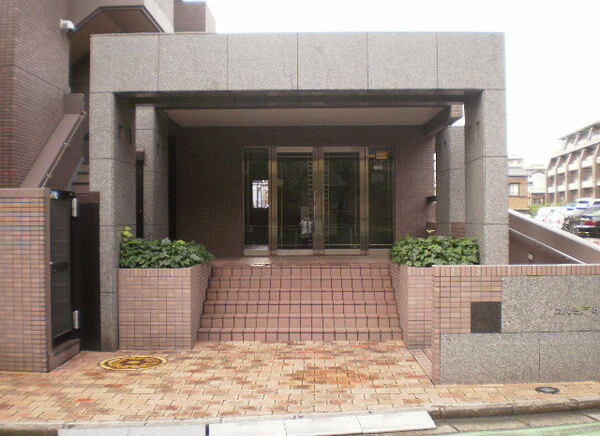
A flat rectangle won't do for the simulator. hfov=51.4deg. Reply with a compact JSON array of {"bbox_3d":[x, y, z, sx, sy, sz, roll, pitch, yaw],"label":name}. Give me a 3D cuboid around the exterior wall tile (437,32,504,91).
[{"bbox_3d":[2.099,-1.935,7.705,0.830,0.700,0.060,0,0,0],"label":"exterior wall tile"}]

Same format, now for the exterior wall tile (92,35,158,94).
[{"bbox_3d":[-2.166,-1.914,7.729,0.850,0.700,0.060,0,0,0],"label":"exterior wall tile"}]

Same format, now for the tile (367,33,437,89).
[{"bbox_3d":[1.256,-1.931,7.710,0.855,0.700,0.060,0,0,0],"label":"tile"}]

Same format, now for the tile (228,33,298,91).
[{"bbox_3d":[-0.461,-1.922,7.719,0.860,0.700,0.060,0,0,0],"label":"tile"}]

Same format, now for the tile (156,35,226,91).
[{"bbox_3d":[-1.316,-1.918,7.724,0.850,0.700,0.060,0,0,0],"label":"tile"}]

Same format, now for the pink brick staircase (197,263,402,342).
[{"bbox_3d":[0.013,1.173,8.831,2.685,0.895,1.420,0,0,0],"label":"pink brick staircase"}]

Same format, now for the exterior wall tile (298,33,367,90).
[{"bbox_3d":[0.399,-1.927,7.715,0.860,0.700,0.060,0,0,0],"label":"exterior wall tile"}]

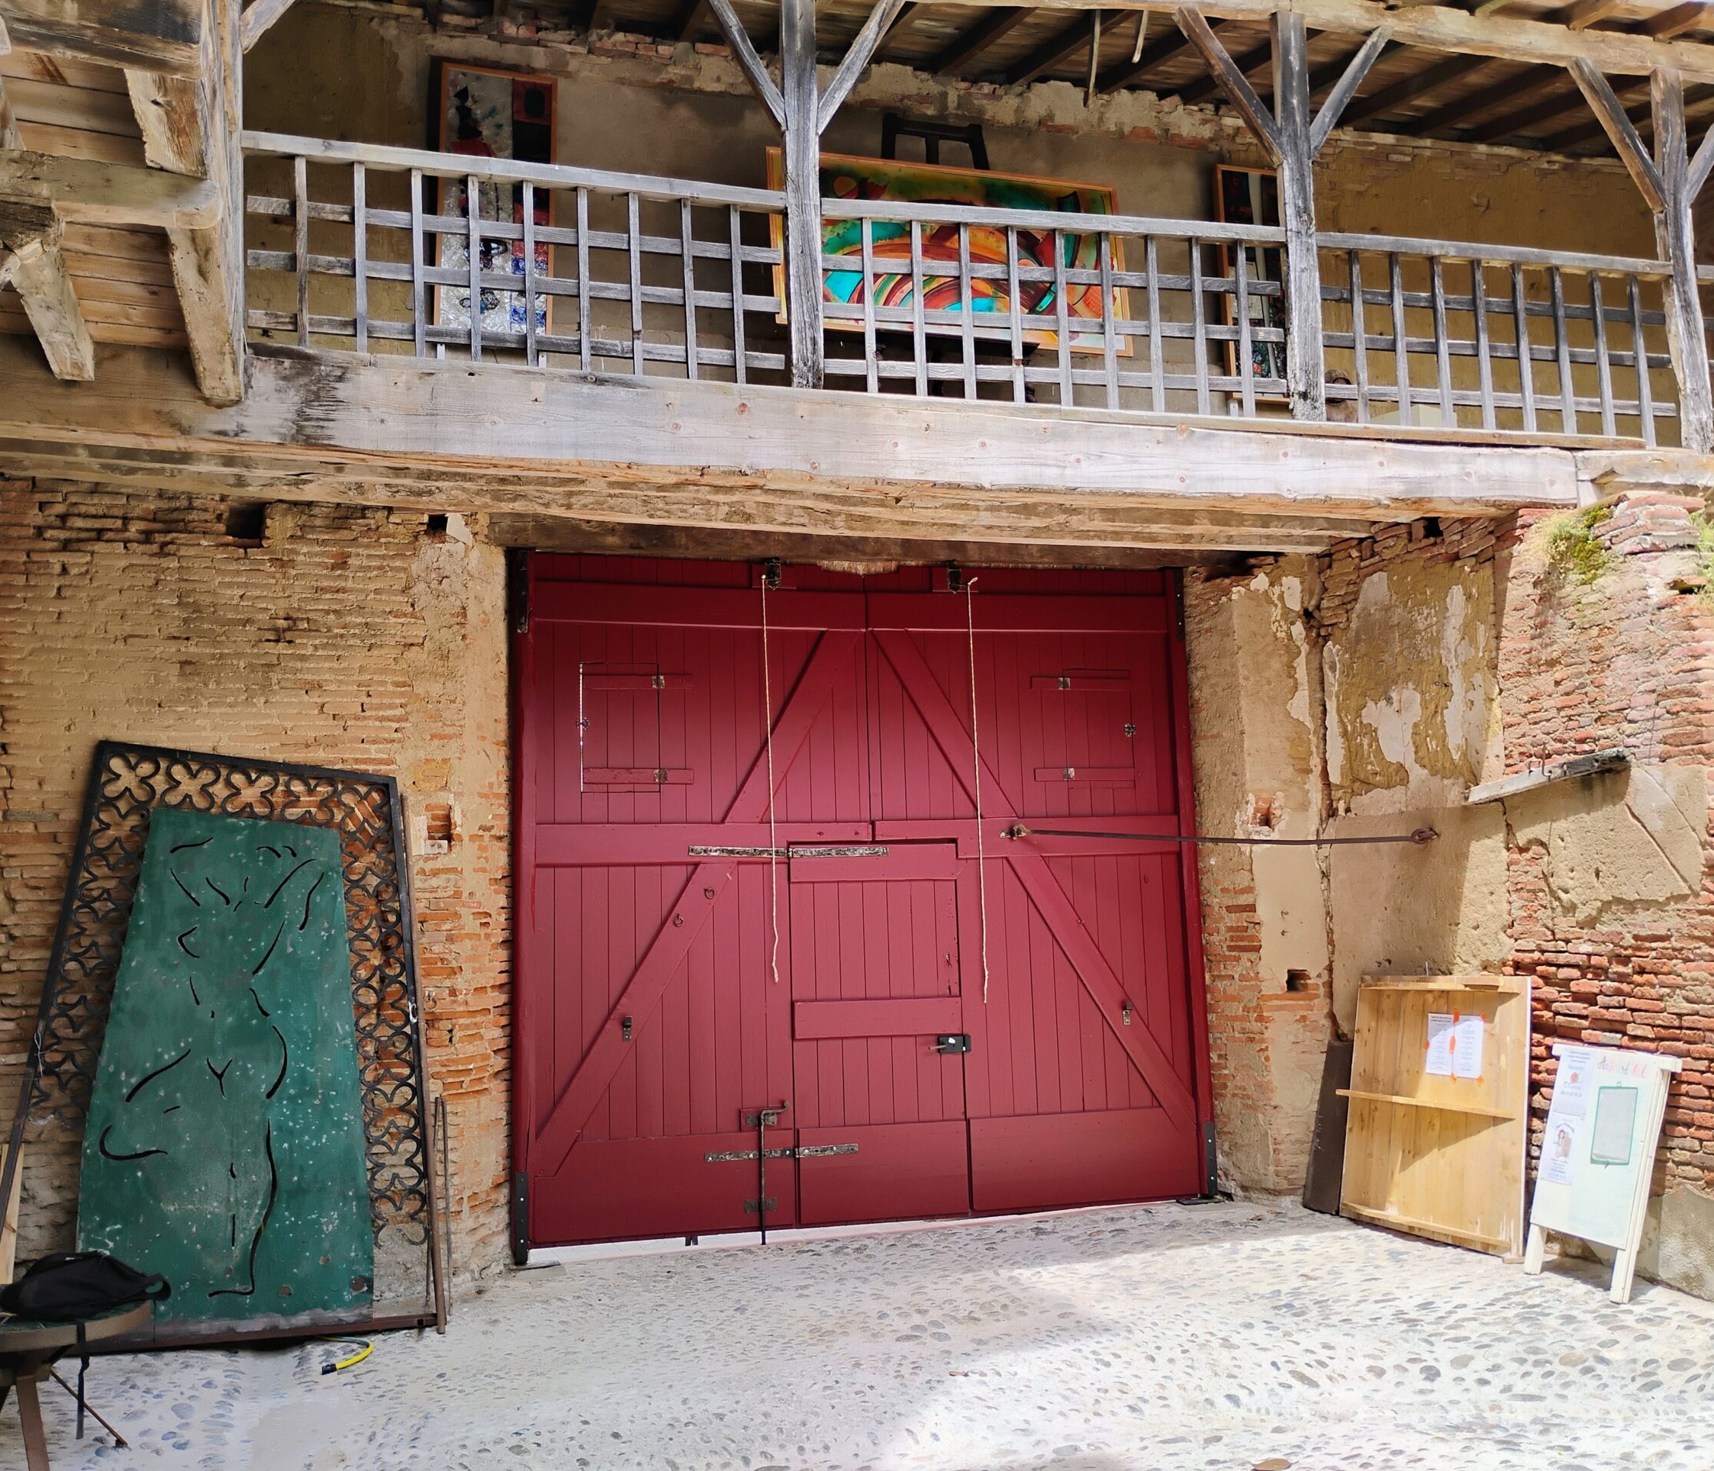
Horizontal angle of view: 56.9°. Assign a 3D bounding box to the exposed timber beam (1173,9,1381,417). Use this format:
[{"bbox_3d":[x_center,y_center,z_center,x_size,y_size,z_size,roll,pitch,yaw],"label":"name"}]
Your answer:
[{"bbox_3d":[2.202,-2.603,7.906,1.188,2.105,0.170,0,-6,-16],"label":"exposed timber beam"}]

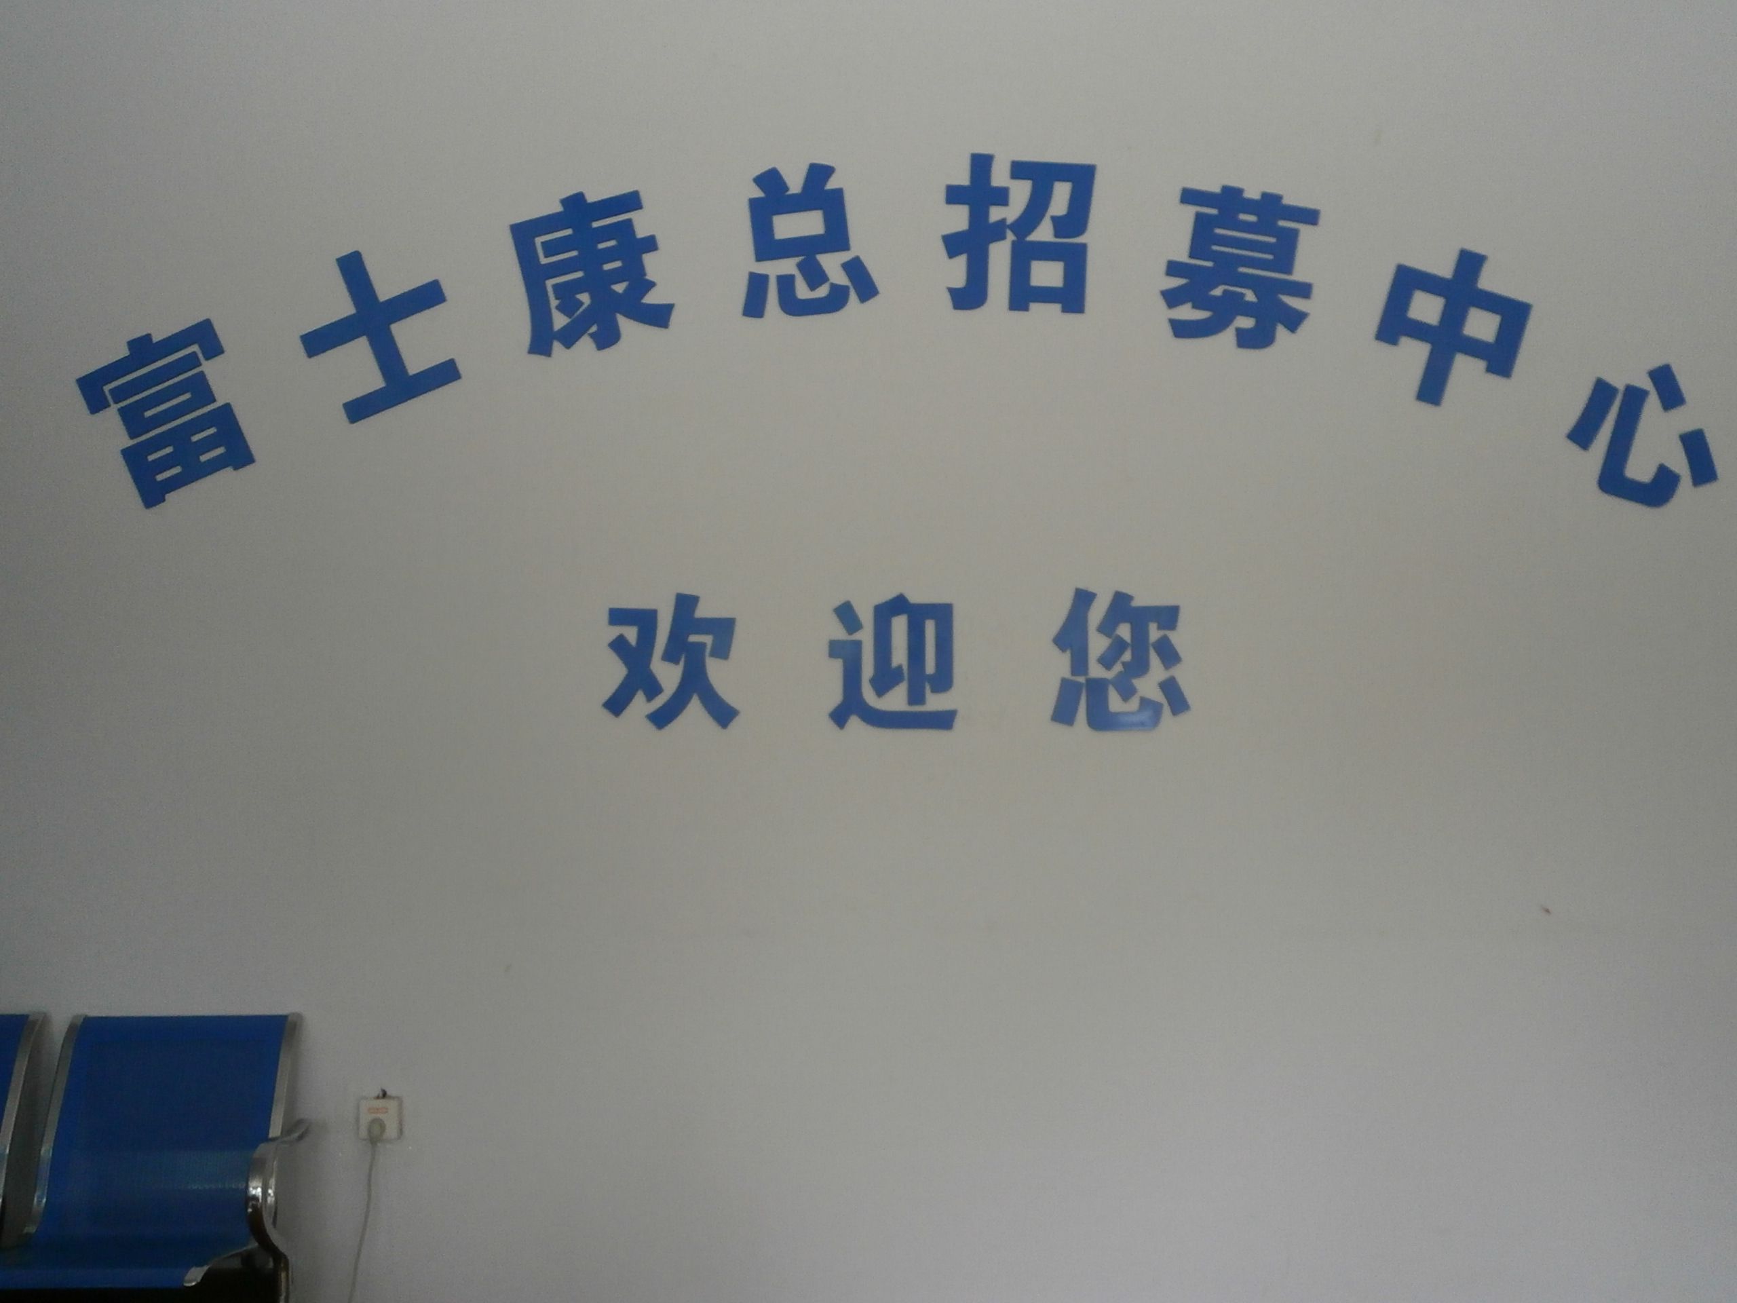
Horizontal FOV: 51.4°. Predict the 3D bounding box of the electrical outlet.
[{"bbox_3d":[-0.987,0.942,3.650,0.087,0.087,0.015,0,-1,0],"label":"electrical outlet"}]

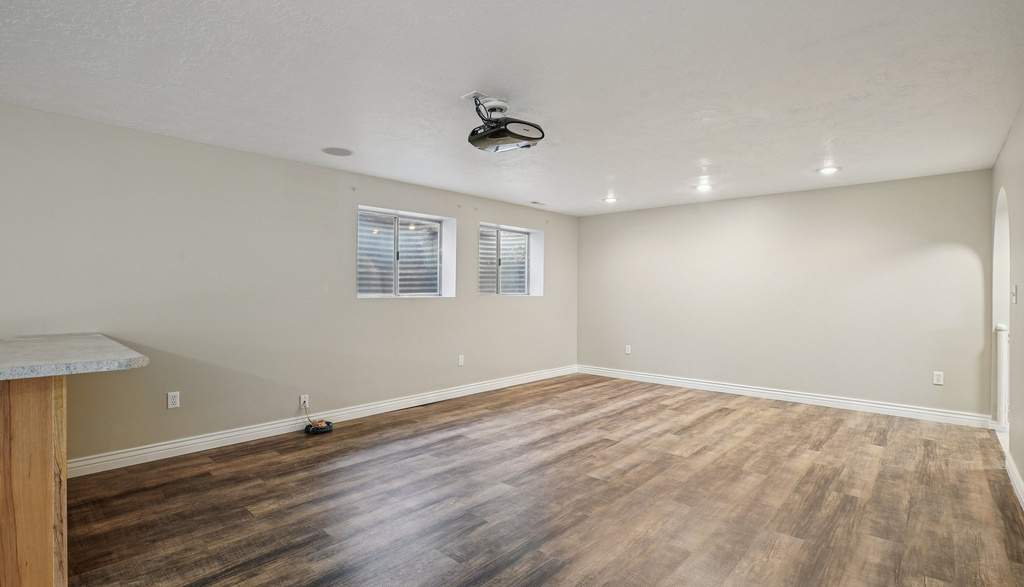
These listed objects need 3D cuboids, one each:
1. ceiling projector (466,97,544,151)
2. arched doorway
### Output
[{"bbox_3d":[-0.036,-1.071,2.855,0.330,0.222,0.340,0,0,43],"label":"ceiling projector"},{"bbox_3d":[3.985,0.180,3.600,0.150,2.070,1.220,0,0,43],"label":"arched doorway"}]

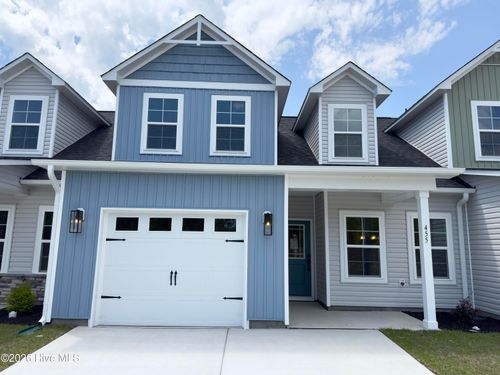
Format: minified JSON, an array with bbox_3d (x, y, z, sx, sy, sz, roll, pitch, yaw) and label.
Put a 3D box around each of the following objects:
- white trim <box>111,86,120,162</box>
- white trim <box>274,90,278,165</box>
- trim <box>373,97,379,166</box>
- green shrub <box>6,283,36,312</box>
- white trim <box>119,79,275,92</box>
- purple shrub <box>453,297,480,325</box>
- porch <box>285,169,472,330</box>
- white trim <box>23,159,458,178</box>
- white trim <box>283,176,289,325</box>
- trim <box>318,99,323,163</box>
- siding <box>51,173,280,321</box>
[{"bbox_3d":[-3.586,-1.730,9.365,0.073,2.093,0.080,1,-9,-2],"label":"white trim"},{"bbox_3d":[0.726,-1.628,9.509,0.077,2.102,0.080,1,-9,-2],"label":"white trim"},{"bbox_3d":[3.507,-1.578,9.654,0.069,1.972,0.080,1,-9,-2],"label":"trim"},{"bbox_3d":[-4.978,2.387,7.554,0.540,0.595,0.560,1,-9,-2],"label":"green shrub"},{"bbox_3d":[-1.417,-2.819,9.553,4.250,0.191,0.050,1,-9,-2],"label":"white trim"},{"bbox_3d":[4.672,2.614,7.490,0.540,0.480,0.520,1,-9,-2],"label":"purple shrub"},{"bbox_3d":[2.417,1.298,7.508,3.510,3.020,2.350,1,-9,-2],"label":"porch"},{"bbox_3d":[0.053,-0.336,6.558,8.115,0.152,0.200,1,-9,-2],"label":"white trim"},{"bbox_3d":[0.707,1.168,6.711,0.071,2.859,0.080,1,-9,-2],"label":"white trim"},{"bbox_3d":[1.947,-1.572,9.596,0.073,1.922,0.080,1,-9,-2],"label":"trim"},{"bbox_3d":[-1.466,1.086,6.654,4.286,2.764,0.140,1,-9,-2],"label":"siding"}]

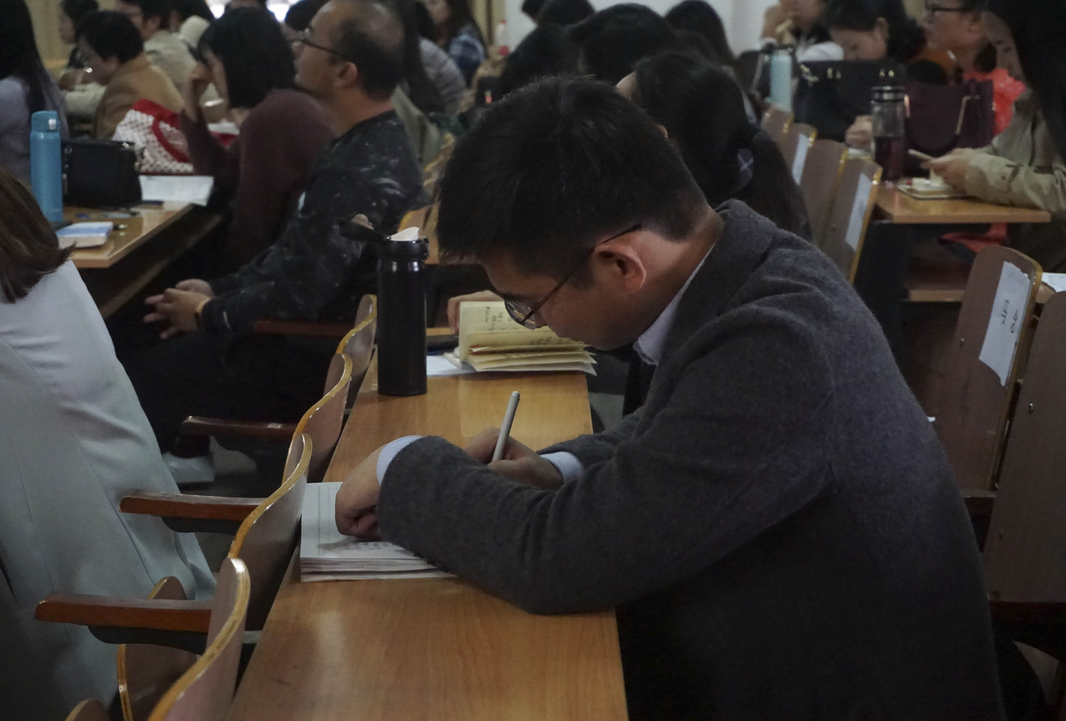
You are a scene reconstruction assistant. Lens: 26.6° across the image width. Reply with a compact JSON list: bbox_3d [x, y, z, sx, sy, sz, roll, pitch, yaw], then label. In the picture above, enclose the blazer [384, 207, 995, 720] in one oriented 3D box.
[{"bbox_3d":[0.163,0.138,2.392,0.640,0.610,0.540,0,10,0],"label":"blazer"}]

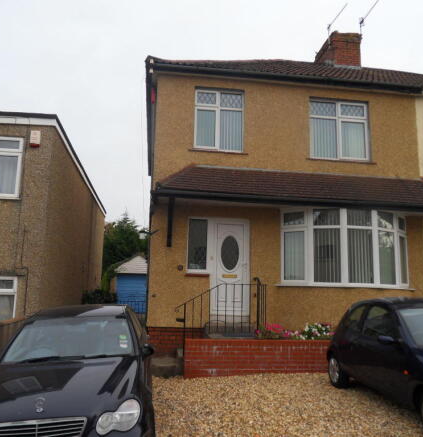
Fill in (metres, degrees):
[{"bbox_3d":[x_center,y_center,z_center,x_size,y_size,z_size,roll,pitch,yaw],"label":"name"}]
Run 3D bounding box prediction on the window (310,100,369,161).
[{"bbox_3d":[2.947,-2.022,9.288,1.411,1.370,0.110,3,-9,-9],"label":"window"}]

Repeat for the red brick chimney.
[{"bbox_3d":[4.391,-5.433,13.989,0.980,1.243,1.440,3,-9,-9],"label":"red brick chimney"}]

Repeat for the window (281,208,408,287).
[{"bbox_3d":[2.980,0.645,8.566,2.978,1.667,0.620,3,-9,-9],"label":"window"}]

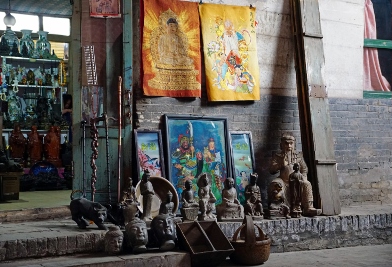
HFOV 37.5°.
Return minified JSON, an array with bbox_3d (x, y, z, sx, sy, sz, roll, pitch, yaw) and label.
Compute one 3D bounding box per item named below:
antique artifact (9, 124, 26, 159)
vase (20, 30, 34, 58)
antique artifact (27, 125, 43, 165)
[{"bbox_3d":[-2.177,0.116,7.050,0.200,0.490,0.170,0,-1,-20],"label":"antique artifact"},{"bbox_3d":[-2.186,-1.159,7.500,0.185,0.365,0.185,0,-1,-25],"label":"vase"},{"bbox_3d":[-1.964,0.143,7.050,0.190,0.490,0.165,0,-1,-22],"label":"antique artifact"}]

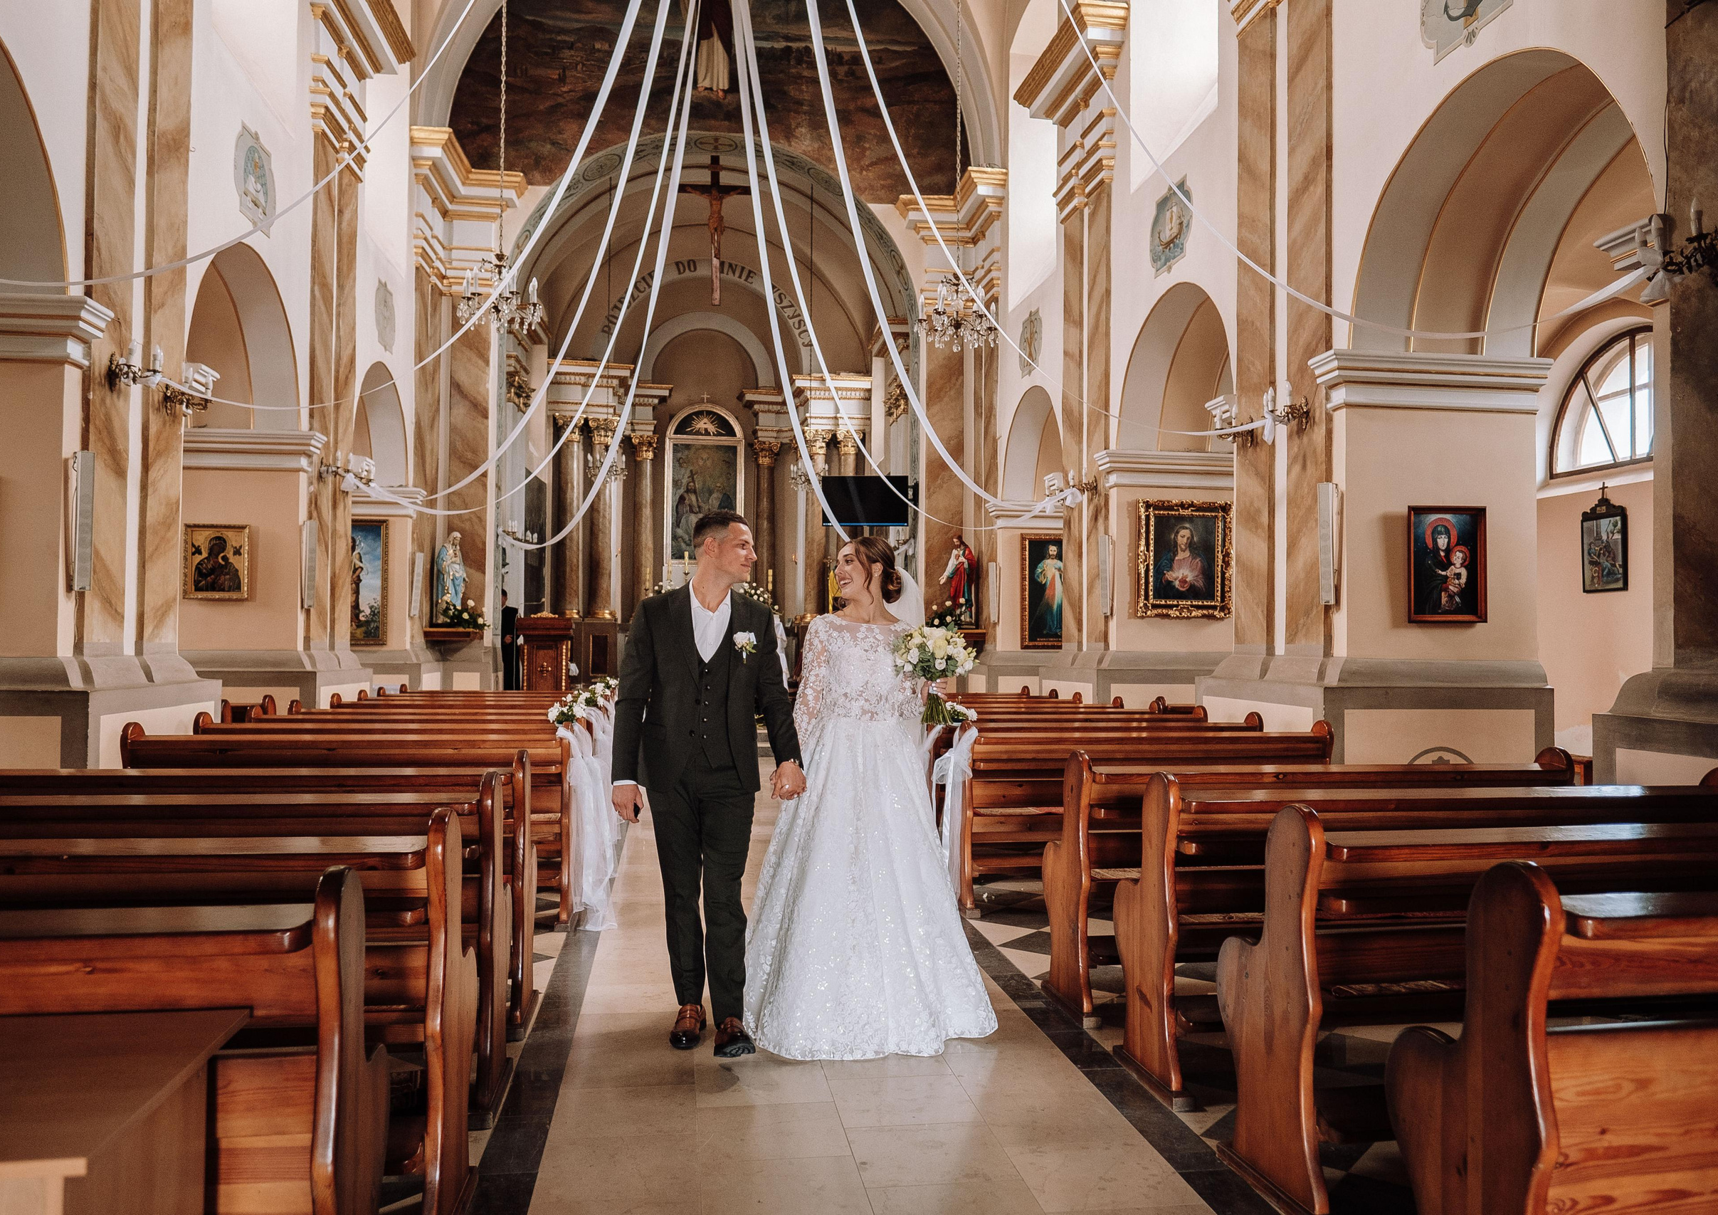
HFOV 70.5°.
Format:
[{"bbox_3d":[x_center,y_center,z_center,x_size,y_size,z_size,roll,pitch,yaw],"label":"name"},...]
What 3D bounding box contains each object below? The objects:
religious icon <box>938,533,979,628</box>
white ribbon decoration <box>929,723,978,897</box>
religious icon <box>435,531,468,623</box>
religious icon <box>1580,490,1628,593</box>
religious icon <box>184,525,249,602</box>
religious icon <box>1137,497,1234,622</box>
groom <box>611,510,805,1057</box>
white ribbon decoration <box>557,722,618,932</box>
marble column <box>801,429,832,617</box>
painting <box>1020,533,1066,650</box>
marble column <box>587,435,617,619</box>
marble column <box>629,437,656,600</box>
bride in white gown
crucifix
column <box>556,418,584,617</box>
[{"bbox_3d":[1.177,-0.319,14.352,0.400,1.080,0.360,0,-2,23],"label":"religious icon"},{"bbox_3d":[0.474,1.022,6.214,0.260,0.860,0.300,1,-2,-9],"label":"white ribbon decoration"},{"bbox_3d":[-4.526,-0.340,13.491,0.300,1.010,0.280,2,-2,-37],"label":"religious icon"},{"bbox_3d":[6.091,-0.549,9.882,0.060,0.859,0.512,1,-2,-9],"label":"religious icon"},{"bbox_3d":[-4.819,-0.338,9.116,0.462,0.560,0.060,1,-2,-9],"label":"religious icon"},{"bbox_3d":[2.976,-0.442,11.149,0.932,1.108,0.090,1,-2,-9],"label":"religious icon"},{"bbox_3d":[-0.513,0.576,4.185,0.650,1.815,0.450,1,-2,-9],"label":"groom"},{"bbox_3d":[-1.317,1.049,5.928,0.296,0.997,0.340,1,-2,-9],"label":"white ribbon decoration"},{"bbox_3d":[-0.642,-1.255,18.449,0.460,2.803,0.460,1,-2,-9],"label":"marble column"},{"bbox_3d":[2.355,-0.196,14.956,0.760,1.425,0.080,1,-2,-9],"label":"painting"},{"bbox_3d":[-3.692,-1.271,17.388,0.410,2.868,0.410,1,-2,-9],"label":"marble column"},{"bbox_3d":[-3.308,-1.222,18.658,0.420,2.856,0.420,1,-2,-9],"label":"marble column"},{"bbox_3d":[0.047,0.626,4.357,0.889,1.772,0.820,0,-2,1],"label":"bride in white gown"},{"bbox_3d":[-1.872,-4.849,15.757,0.882,1.961,0.250,1,-2,-9],"label":"crucifix"},{"bbox_3d":[-4.101,-1.293,17.225,0.410,2.894,0.410,1,-2,-9],"label":"column"}]

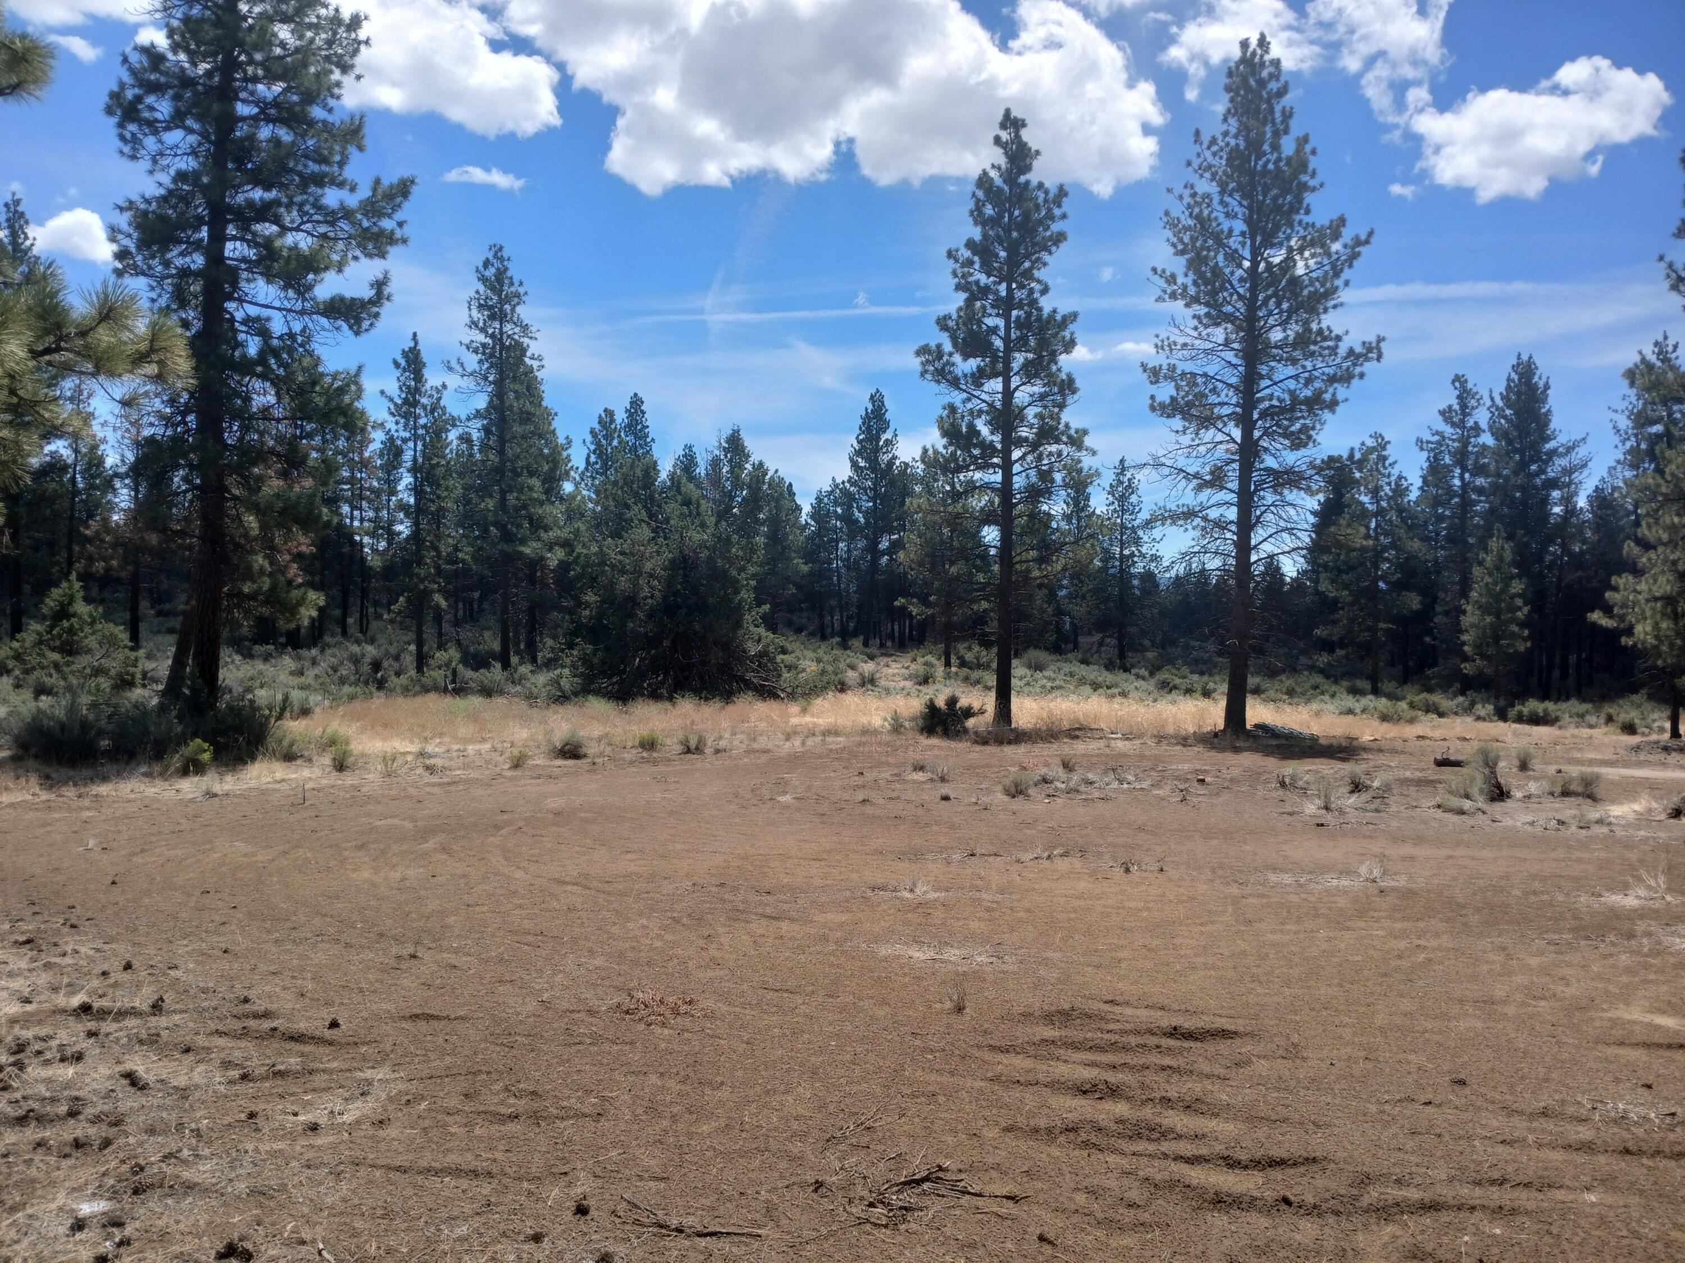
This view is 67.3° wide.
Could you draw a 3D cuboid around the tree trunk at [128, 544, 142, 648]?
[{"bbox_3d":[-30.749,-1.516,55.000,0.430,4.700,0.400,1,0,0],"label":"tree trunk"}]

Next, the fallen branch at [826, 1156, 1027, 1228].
[{"bbox_3d":[0.235,1.560,3.550,0.560,0.080,0.340,1,0,0],"label":"fallen branch"}]

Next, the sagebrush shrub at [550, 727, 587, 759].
[{"bbox_3d":[-3.765,1.529,17.400,0.490,0.430,0.450,1,0,0],"label":"sagebrush shrub"}]

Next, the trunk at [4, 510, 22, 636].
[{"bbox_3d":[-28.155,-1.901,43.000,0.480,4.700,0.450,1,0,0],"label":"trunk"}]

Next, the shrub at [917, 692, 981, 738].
[{"bbox_3d":[1.811,1.431,21.500,1.050,0.780,0.850,1,0,0],"label":"shrub"}]

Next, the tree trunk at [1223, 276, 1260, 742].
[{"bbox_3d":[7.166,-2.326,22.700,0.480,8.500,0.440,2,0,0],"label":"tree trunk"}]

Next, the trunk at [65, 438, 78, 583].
[{"bbox_3d":[-31.695,-4.679,52.000,0.350,6.300,0.320,2,0,0],"label":"trunk"}]

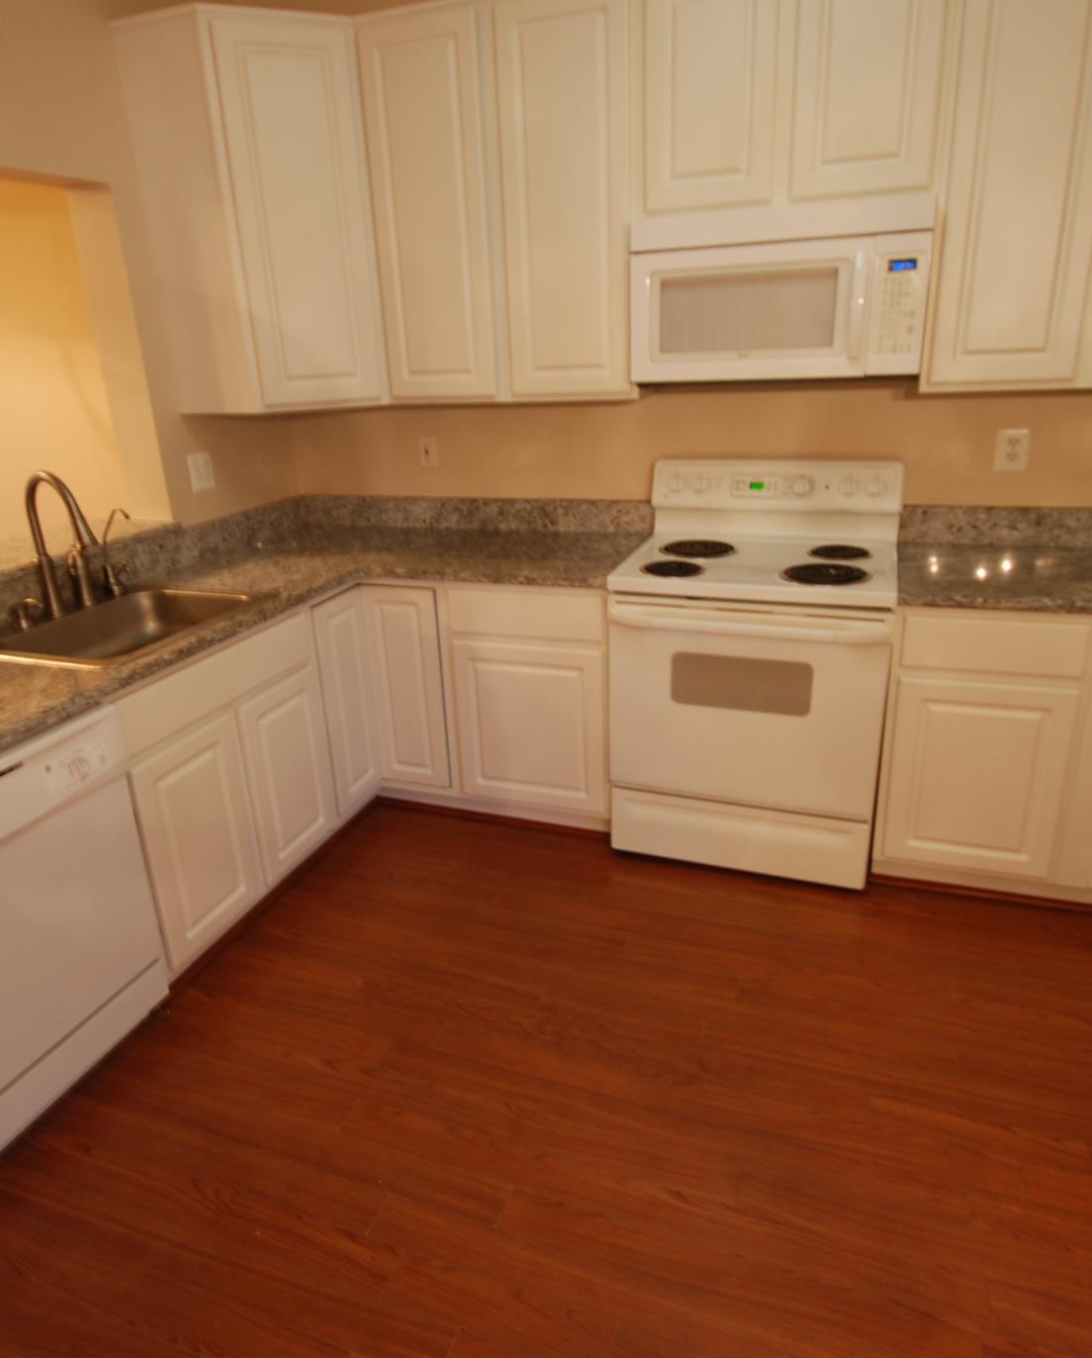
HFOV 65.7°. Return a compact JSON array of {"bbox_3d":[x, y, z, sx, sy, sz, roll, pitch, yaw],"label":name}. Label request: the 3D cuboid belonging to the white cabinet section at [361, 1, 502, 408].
[{"bbox_3d":[-0.300,-1.426,2.662,0.410,1.053,0.330,5,21,20],"label":"white cabinet section"}]

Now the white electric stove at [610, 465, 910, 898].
[{"bbox_3d":[0.653,-0.048,2.659,0.758,1.172,0.705,5,22,19],"label":"white electric stove"}]

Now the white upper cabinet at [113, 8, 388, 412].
[{"bbox_3d":[-0.884,-1.481,2.843,0.840,1.073,0.640,-11,22,-23],"label":"white upper cabinet"}]

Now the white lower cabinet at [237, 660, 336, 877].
[{"bbox_3d":[-1.012,0.249,2.599,0.590,0.570,0.370,5,22,19],"label":"white lower cabinet"}]

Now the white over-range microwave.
[{"bbox_3d":[0.662,-1.077,2.410,0.760,0.412,0.440,5,22,19],"label":"white over-range microwave"}]

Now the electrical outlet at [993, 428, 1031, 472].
[{"bbox_3d":[1.406,-0.686,2.543,0.076,0.121,0.010,5,22,19],"label":"electrical outlet"}]

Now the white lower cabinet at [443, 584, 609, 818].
[{"bbox_3d":[0.043,0.005,2.975,0.575,0.845,0.600,5,22,19],"label":"white lower cabinet"}]

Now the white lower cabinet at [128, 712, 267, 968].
[{"bbox_3d":[-1.140,0.379,2.268,0.590,0.570,0.375,5,22,19],"label":"white lower cabinet"}]

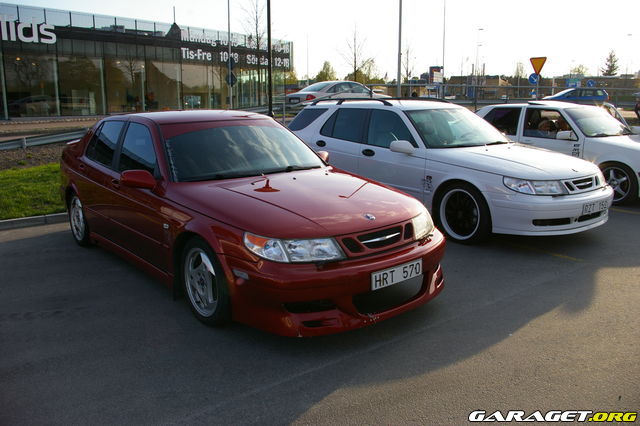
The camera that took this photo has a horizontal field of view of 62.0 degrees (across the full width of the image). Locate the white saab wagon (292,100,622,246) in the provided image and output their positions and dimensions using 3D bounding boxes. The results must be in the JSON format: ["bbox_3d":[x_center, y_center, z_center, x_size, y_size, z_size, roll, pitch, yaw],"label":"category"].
[{"bbox_3d":[1.455,-0.781,7.287,1.830,1.480,4.820,-10,16,-35],"label":"white saab wagon"}]

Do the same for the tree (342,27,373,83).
[{"bbox_3d":[2.430,-9.600,35.600,2.100,5.700,2.100,-1,13,0],"label":"tree"}]

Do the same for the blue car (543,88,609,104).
[{"bbox_3d":[15.048,-6.698,31.911,4.250,1.460,1.750,-1,13,0],"label":"blue car"}]

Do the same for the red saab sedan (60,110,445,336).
[{"bbox_3d":[-1.050,-0.260,5.247,1.830,1.430,4.800,-11,16,-40],"label":"red saab sedan"}]

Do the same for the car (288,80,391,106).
[{"bbox_3d":[0.926,-4.265,20.197,4.750,1.450,1.820,-11,16,-39],"label":"car"}]

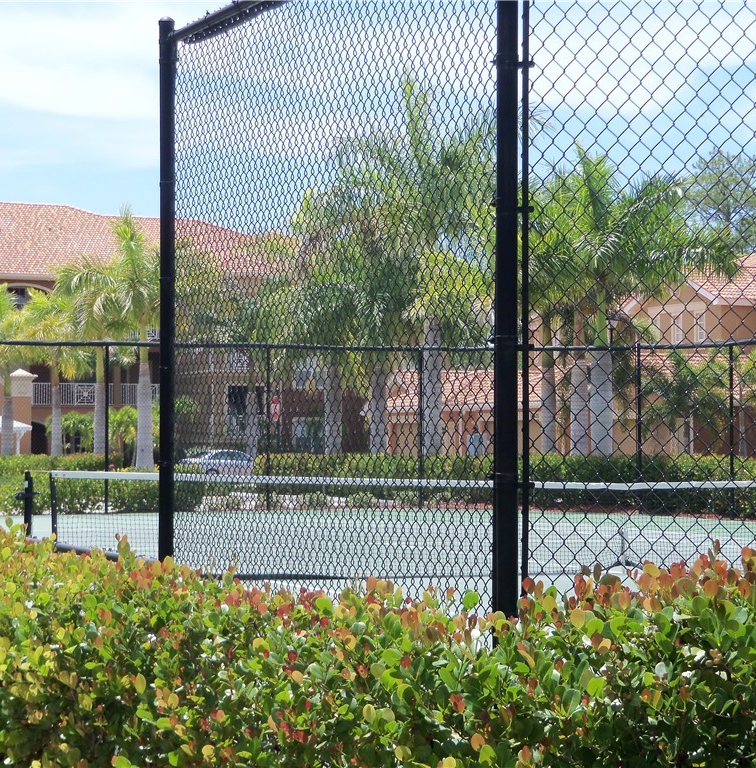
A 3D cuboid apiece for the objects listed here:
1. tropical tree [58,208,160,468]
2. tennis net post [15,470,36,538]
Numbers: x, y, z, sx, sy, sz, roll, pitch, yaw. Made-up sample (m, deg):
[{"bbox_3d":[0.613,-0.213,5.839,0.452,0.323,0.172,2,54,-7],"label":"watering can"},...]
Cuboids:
[{"bbox_3d":[-7.467,-1.091,69.000,4.400,8.500,4.400,0,-1,0],"label":"tropical tree"},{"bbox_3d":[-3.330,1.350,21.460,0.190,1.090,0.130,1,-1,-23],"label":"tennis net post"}]

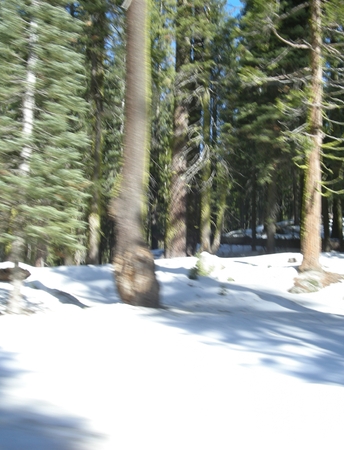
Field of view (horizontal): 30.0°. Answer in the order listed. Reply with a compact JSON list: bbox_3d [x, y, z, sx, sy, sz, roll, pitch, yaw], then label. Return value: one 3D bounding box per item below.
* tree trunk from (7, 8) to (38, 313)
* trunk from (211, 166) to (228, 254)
[{"bbox_3d":[-2.634,-1.137,11.300,0.264,5.357,0.264,3,-1,0],"label":"tree trunk"},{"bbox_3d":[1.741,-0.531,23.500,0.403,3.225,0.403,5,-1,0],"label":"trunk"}]

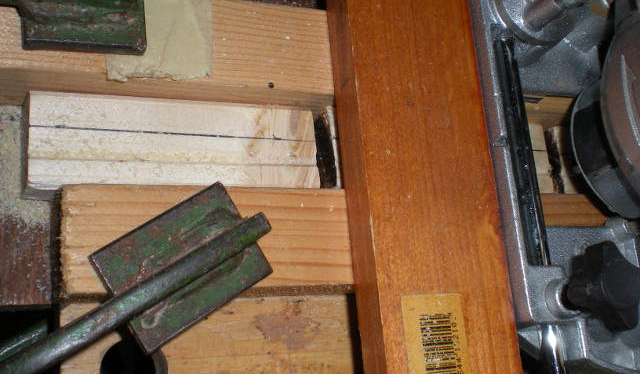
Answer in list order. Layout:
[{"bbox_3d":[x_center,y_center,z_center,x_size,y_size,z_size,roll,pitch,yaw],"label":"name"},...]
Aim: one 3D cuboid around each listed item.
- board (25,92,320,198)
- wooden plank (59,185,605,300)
[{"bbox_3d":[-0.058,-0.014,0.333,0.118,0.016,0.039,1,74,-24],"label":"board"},{"bbox_3d":[0.022,0.023,0.340,0.251,0.023,0.038,1,74,-24],"label":"wooden plank"}]

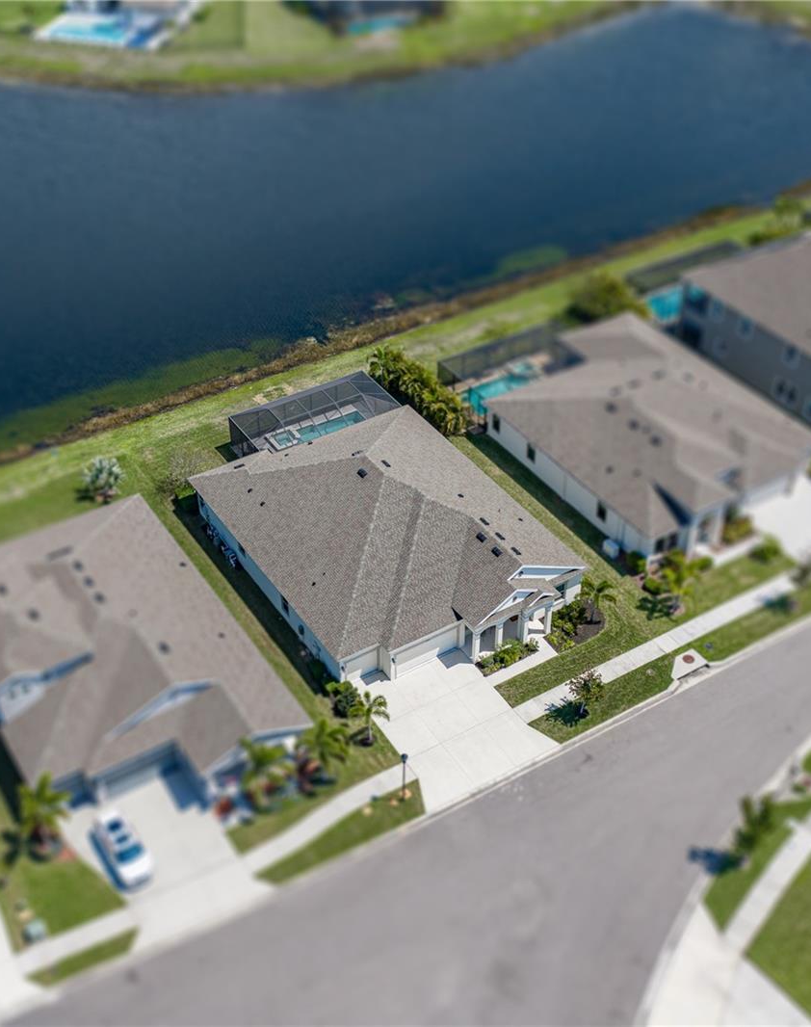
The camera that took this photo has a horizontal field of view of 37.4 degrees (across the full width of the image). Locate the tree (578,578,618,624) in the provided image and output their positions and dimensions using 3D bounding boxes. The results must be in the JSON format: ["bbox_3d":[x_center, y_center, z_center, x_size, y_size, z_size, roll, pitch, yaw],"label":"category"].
[{"bbox_3d":[12.701,6.058,80.483,2.800,3.400,2.800,0,39,0],"label":"tree"}]

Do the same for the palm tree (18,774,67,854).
[{"bbox_3d":[-20.710,17.328,67.171,3.000,4.300,3.000,-22,44,-25],"label":"palm tree"}]

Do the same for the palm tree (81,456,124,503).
[{"bbox_3d":[-23.005,-2.579,91.219,3.100,3.200,3.100,0,39,0],"label":"palm tree"}]

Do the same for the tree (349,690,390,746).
[{"bbox_3d":[-2.111,12.513,72.501,2.500,3.600,2.500,0,39,0],"label":"tree"}]

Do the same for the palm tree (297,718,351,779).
[{"bbox_3d":[-4.925,14.218,71.662,3.100,3.700,3.100,0,39,0],"label":"palm tree"}]

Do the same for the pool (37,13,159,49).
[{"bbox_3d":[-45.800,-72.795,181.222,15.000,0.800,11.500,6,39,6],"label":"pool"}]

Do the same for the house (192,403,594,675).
[{"bbox_3d":[-1.319,0.364,85.827,19.520,7.330,25.740,-22,44,-25],"label":"house"}]

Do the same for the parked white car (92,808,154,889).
[{"bbox_3d":[-15.905,18.581,66.831,1.840,1.460,4.800,-24,45,-27],"label":"parked white car"}]

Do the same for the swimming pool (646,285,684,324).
[{"bbox_3d":[27.342,-20.288,115.974,8.400,1.000,4.200,-22,44,-24],"label":"swimming pool"}]

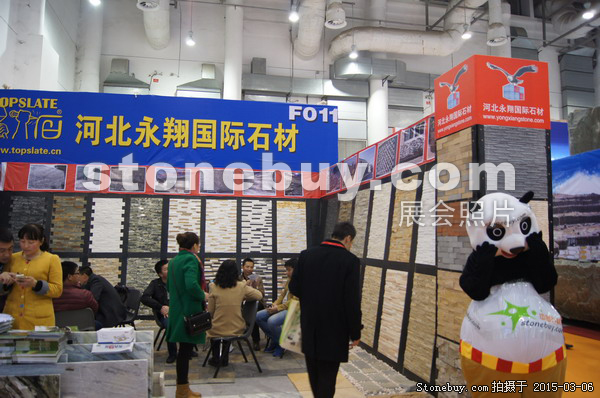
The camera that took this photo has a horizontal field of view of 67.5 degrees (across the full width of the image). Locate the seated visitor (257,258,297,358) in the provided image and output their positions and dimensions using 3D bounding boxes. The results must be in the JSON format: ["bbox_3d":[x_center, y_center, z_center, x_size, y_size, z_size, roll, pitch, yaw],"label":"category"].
[{"bbox_3d":[-0.255,1.471,6.191,0.800,1.260,0.530,3,-6,-27],"label":"seated visitor"}]

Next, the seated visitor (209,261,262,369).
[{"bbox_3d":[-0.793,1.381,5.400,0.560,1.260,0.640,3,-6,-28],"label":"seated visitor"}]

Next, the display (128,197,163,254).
[{"bbox_3d":[-3.096,0.520,9.012,0.612,1.107,0.050,2,-13,-13],"label":"display"}]

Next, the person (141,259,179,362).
[{"bbox_3d":[-1.795,1.456,6.041,0.780,1.240,0.560,-2,-6,25],"label":"person"}]

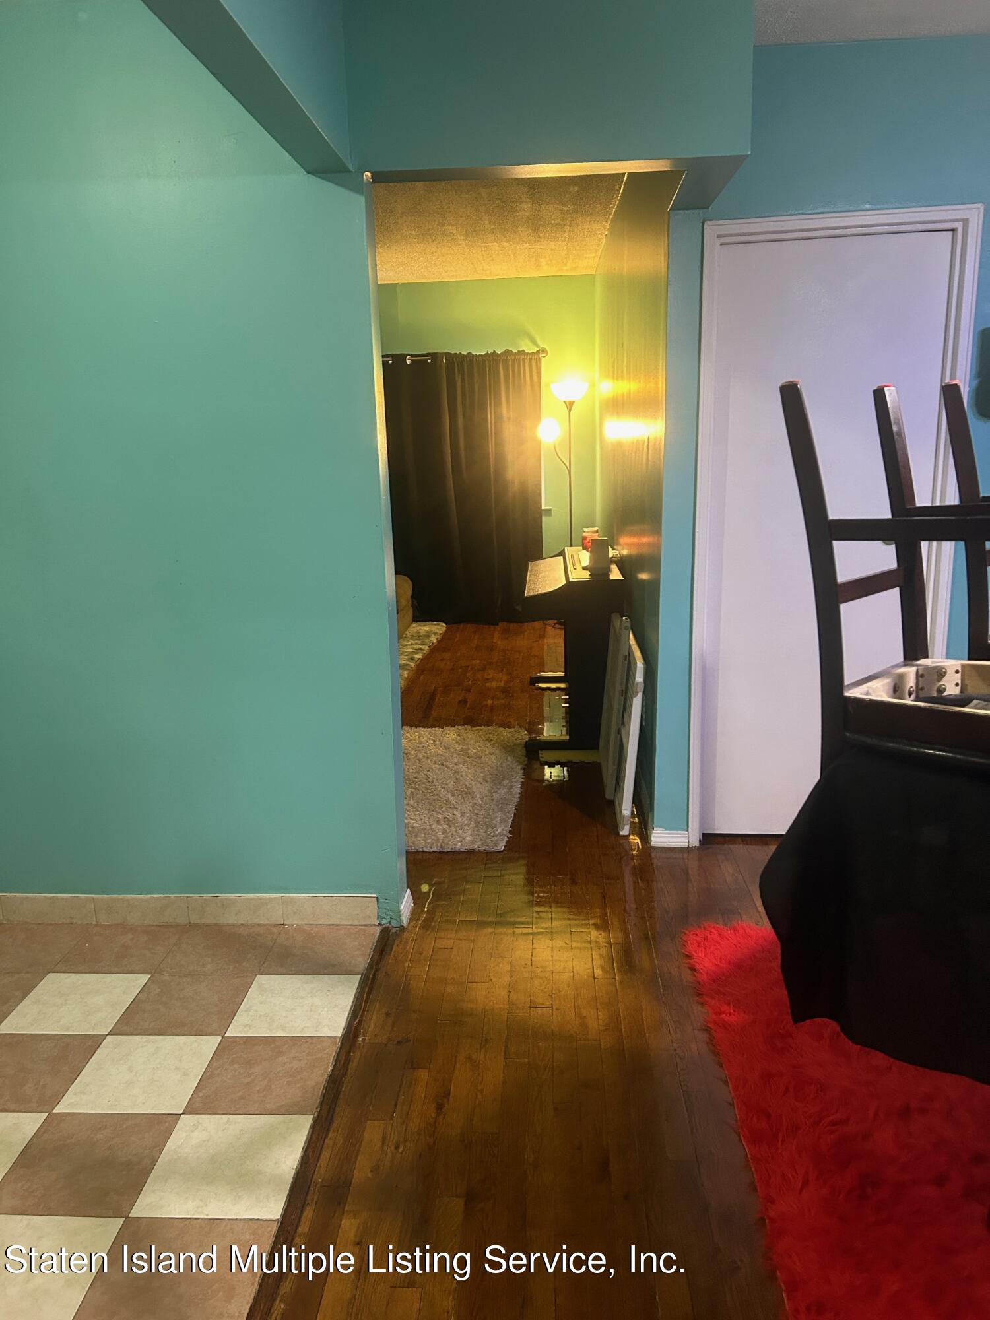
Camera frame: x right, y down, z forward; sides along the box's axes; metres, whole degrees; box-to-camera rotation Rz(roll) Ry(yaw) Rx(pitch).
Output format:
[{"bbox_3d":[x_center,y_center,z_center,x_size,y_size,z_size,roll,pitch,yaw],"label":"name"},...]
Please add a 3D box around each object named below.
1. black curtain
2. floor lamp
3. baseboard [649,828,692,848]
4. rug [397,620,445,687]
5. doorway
[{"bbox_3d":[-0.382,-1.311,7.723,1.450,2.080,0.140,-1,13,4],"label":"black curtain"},{"bbox_3d":[0.508,-1.092,7.292,0.380,1.820,0.290,-1,13,4],"label":"floor lamp"},{"bbox_3d":[0.639,0.652,3.628,0.138,0.065,0.018,0,13,5],"label":"baseboard"},{"bbox_3d":[-1.183,-0.027,6.836,1.400,0.040,2.300,0,13,5],"label":"rug"},{"bbox_3d":[1.121,-0.369,3.400,0.845,2.130,0.130,0,13,5],"label":"doorway"}]

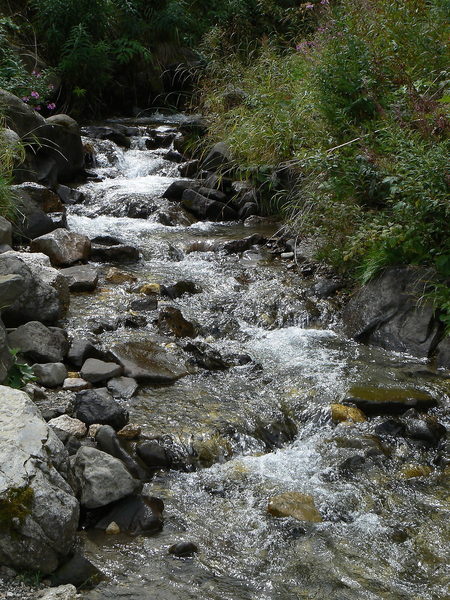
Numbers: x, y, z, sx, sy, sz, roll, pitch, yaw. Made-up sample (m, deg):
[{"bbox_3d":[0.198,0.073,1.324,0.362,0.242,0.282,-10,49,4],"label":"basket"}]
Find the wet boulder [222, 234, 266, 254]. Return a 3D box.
[{"bbox_3d":[0.126,-0.363,7.700,0.284,0.116,0.170,0,12,0],"label":"wet boulder"}]

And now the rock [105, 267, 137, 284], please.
[{"bbox_3d":[-0.789,-0.175,8.902,0.242,0.120,0.200,0,12,0],"label":"rock"}]

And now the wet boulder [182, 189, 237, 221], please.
[{"bbox_3d":[-0.109,-0.686,8.450,0.381,0.216,0.266,0,12,0],"label":"wet boulder"}]

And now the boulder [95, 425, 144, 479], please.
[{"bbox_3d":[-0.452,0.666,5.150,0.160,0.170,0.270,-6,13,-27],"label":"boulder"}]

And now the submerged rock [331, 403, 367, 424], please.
[{"bbox_3d":[0.665,0.621,6.352,0.194,0.110,0.165,0,12,0],"label":"submerged rock"}]

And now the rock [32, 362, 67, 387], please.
[{"bbox_3d":[-1.035,0.439,6.950,0.200,0.135,0.175,0,12,0],"label":"rock"}]

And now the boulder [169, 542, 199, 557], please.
[{"bbox_3d":[-0.176,1.068,5.002,0.127,0.070,0.095,0,12,0],"label":"boulder"}]

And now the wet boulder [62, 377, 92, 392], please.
[{"bbox_3d":[-0.845,0.484,6.750,0.172,0.080,0.130,0,12,0],"label":"wet boulder"}]

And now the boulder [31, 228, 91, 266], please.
[{"bbox_3d":[-1.214,-0.384,8.700,0.440,0.250,0.330,0,12,0],"label":"boulder"}]

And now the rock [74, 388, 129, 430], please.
[{"bbox_3d":[-0.665,0.585,6.300,0.299,0.200,0.250,0,12,0],"label":"rock"}]

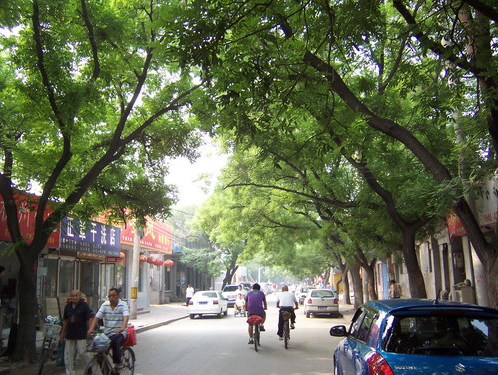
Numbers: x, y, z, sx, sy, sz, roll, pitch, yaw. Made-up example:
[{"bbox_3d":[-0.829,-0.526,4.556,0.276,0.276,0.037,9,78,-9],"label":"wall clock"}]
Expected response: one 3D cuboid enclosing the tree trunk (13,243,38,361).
[{"bbox_3d":[-4.897,2.502,10.522,0.500,2.480,0.480,-2,-12,5],"label":"tree trunk"}]

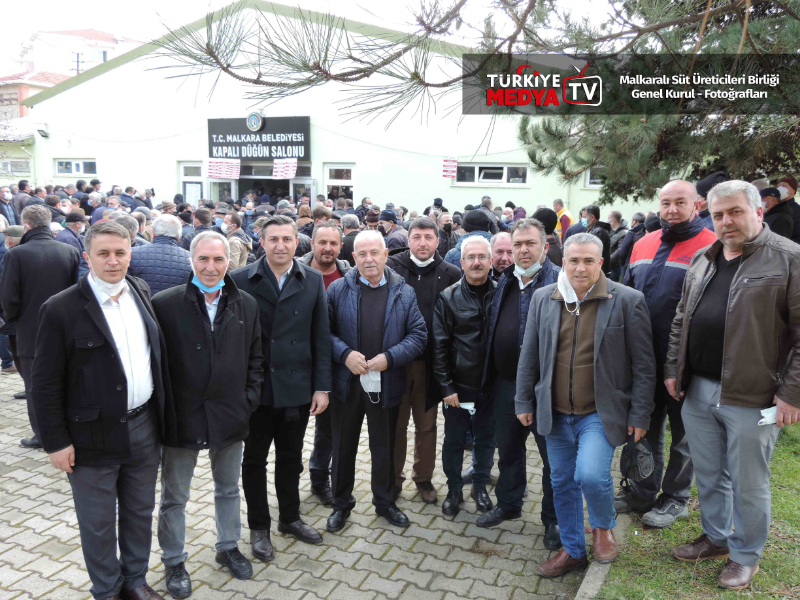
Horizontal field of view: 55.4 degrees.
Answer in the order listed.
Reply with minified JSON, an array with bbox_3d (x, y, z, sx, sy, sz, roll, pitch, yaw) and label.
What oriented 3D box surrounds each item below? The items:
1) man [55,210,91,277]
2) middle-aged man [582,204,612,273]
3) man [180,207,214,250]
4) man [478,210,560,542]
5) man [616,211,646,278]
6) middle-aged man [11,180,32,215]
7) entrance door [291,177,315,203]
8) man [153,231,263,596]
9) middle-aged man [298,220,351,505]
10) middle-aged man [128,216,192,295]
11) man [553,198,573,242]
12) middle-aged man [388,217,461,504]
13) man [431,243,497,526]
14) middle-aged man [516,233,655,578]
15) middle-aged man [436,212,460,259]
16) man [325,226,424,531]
[{"bbox_3d":[-3.531,-0.103,8.342,0.340,1.710,0.520,-3,10,-21],"label":"man"},{"bbox_3d":[1.939,-0.059,7.487,0.360,1.740,0.520,3,10,11],"label":"middle-aged man"},{"bbox_3d":[-2.030,-0.102,7.801,0.530,1.680,0.330,-2,10,-17],"label":"man"},{"bbox_3d":[0.683,0.443,4.149,0.560,1.755,0.420,6,10,23],"label":"man"},{"bbox_3d":[3.184,-0.340,10.443,0.330,1.720,0.520,9,13,40],"label":"man"},{"bbox_3d":[-5.756,-0.944,11.629,0.530,1.740,0.340,8,11,33],"label":"middle-aged man"},{"bbox_3d":[-2.493,-2.051,19.674,0.880,2.100,0.080,6,11,29],"label":"entrance door"},{"bbox_3d":[-0.937,0.542,3.711,0.530,1.735,0.370,-1,10,-9],"label":"man"},{"bbox_3d":[-0.444,0.381,4.736,0.520,1.725,0.340,0,10,-3],"label":"middle-aged man"},{"bbox_3d":[-1.583,0.283,5.125,0.570,1.710,0.360,2,10,3],"label":"middle-aged man"},{"bbox_3d":[2.982,-1.001,14.144,0.320,1.730,0.500,6,11,30],"label":"man"},{"bbox_3d":[0.141,0.370,4.780,0.560,1.745,0.340,1,10,3],"label":"middle-aged man"},{"bbox_3d":[0.425,0.444,4.475,0.520,1.633,0.360,1,10,0],"label":"man"},{"bbox_3d":[0.918,0.526,3.815,0.640,1.714,0.420,5,10,21],"label":"middle-aged man"},{"bbox_3d":[0.526,-0.156,8.943,0.520,1.720,0.320,-3,10,-20],"label":"middle-aged man"},{"bbox_3d":[-0.152,0.462,4.380,0.560,1.690,0.400,0,10,-5],"label":"man"}]

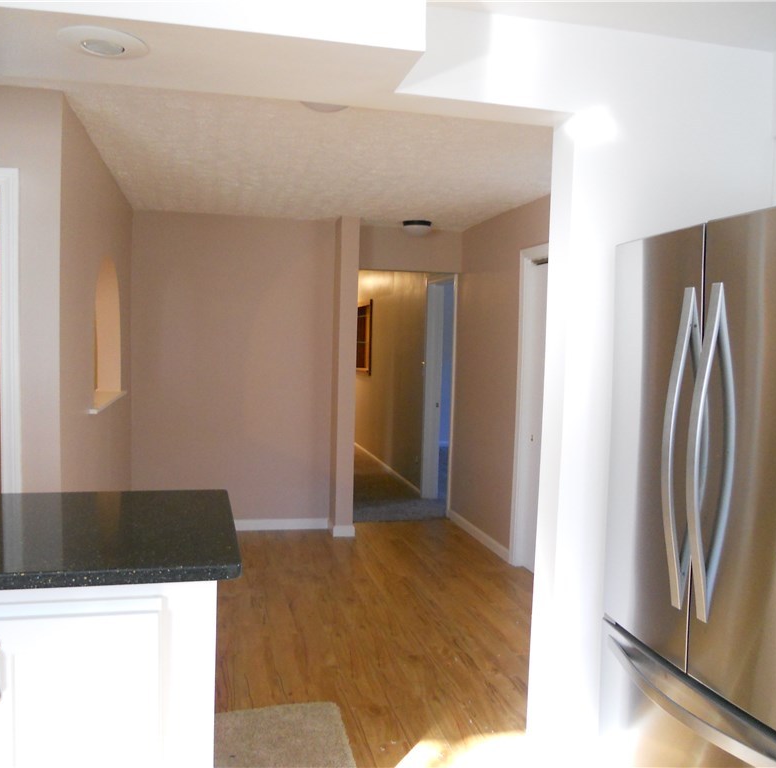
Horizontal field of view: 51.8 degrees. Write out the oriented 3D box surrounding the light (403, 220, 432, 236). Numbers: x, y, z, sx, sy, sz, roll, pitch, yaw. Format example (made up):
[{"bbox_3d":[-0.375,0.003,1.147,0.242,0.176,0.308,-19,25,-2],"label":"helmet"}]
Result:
[{"bbox_3d":[0.234,-1.214,6.280,0.228,0.108,0.228,1,3,0],"label":"light"}]

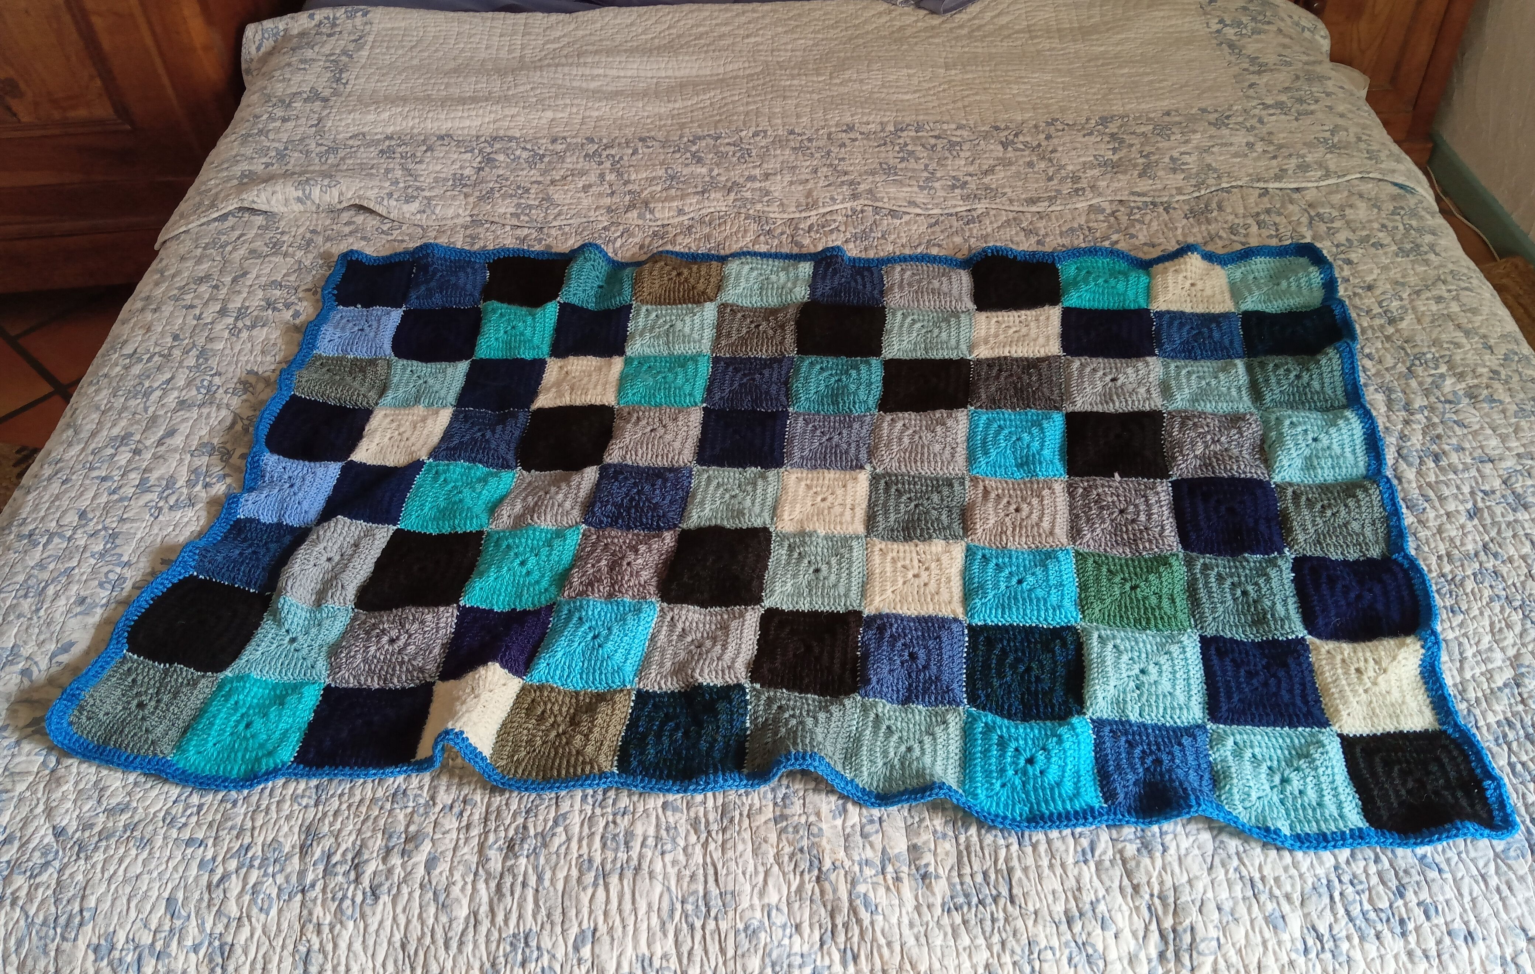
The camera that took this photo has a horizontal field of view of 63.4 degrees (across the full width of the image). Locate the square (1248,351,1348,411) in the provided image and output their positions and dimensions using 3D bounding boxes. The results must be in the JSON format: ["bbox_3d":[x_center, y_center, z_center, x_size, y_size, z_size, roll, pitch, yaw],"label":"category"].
[{"bbox_3d":[0.580,-0.116,1.363,0.099,0.014,0.097,0,43,5],"label":"square"}]

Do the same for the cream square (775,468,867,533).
[{"bbox_3d":[0.056,0.015,1.246,0.096,0.012,0.095,2,45,8],"label":"cream square"}]

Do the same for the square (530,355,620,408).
[{"bbox_3d":[-0.222,-0.124,1.466,0.098,0.014,0.098,-1,43,5],"label":"square"}]

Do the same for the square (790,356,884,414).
[{"bbox_3d":[0.079,-0.118,1.425,0.100,0.014,0.099,2,44,8],"label":"square"}]

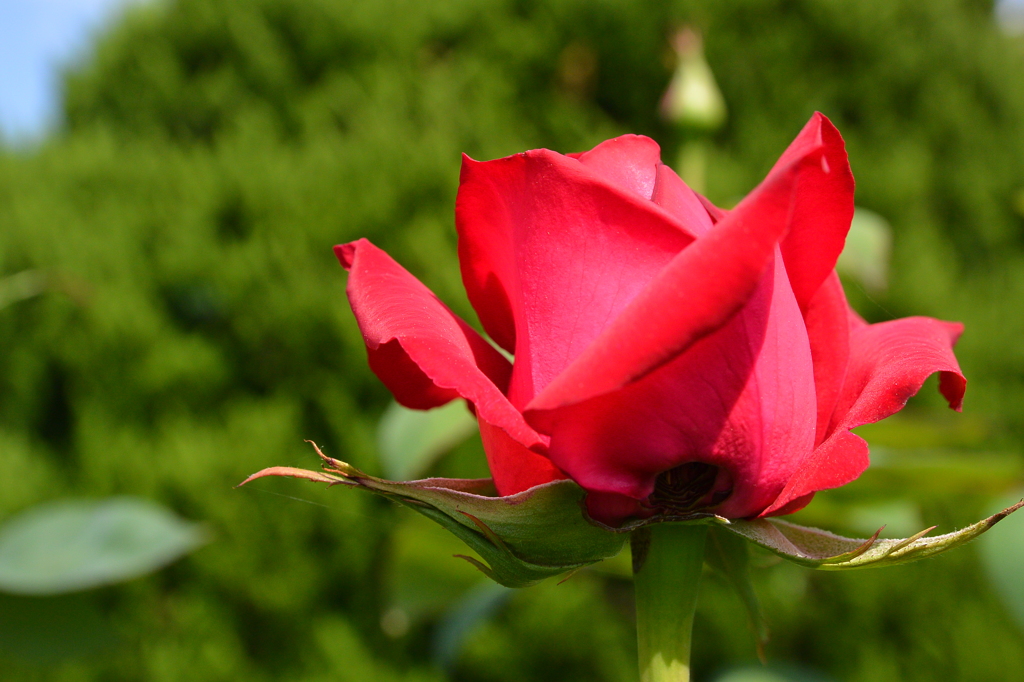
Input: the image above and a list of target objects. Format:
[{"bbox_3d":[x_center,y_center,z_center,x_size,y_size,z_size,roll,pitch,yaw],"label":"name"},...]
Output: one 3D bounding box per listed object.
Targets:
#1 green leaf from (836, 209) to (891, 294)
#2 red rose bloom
[{"bbox_3d":[0.093,-0.026,0.380,0.028,0.026,0.010,0,-3,0],"label":"green leaf"},{"bbox_3d":[0.020,-0.003,0.195,0.087,0.059,0.075,0,-3,0],"label":"red rose bloom"}]

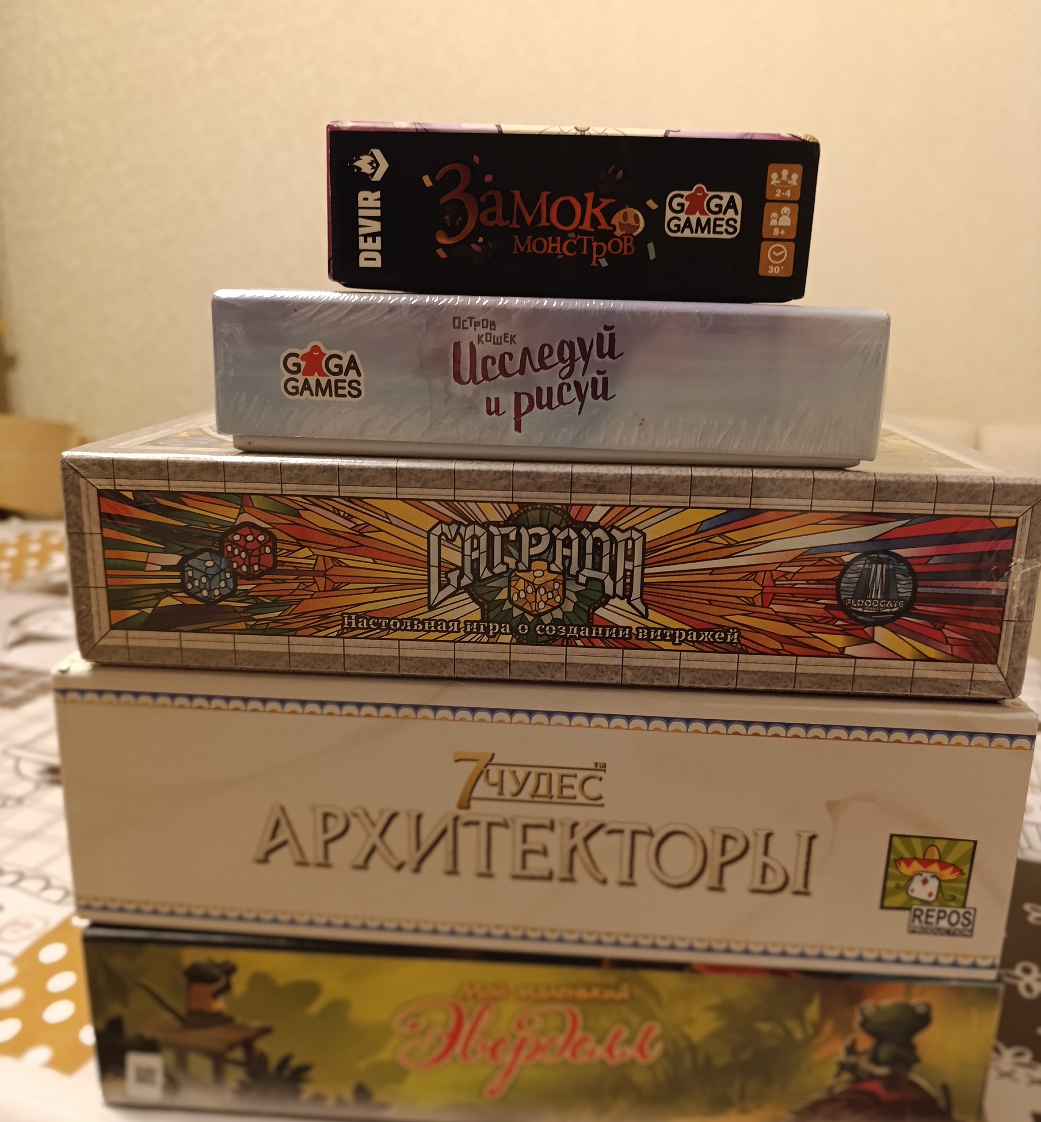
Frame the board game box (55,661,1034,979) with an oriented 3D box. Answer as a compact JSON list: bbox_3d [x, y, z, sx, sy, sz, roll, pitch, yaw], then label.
[{"bbox_3d":[0.008,0.053,0.361,0.278,0.083,0.192,2,15,3],"label":"board game box"}]

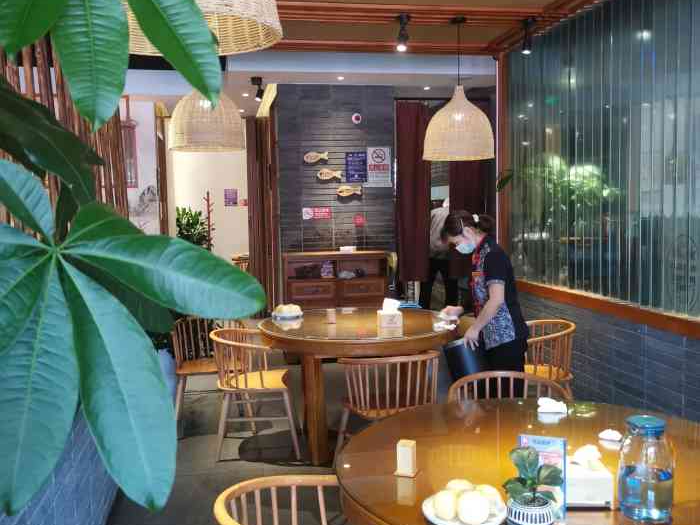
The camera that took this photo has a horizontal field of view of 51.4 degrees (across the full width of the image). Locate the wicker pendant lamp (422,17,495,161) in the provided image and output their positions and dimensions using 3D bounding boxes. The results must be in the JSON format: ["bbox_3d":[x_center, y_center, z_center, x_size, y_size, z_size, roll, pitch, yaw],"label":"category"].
[{"bbox_3d":[0.731,-1.166,4.885,0.482,0.922,0.482,-2,5,-10],"label":"wicker pendant lamp"}]

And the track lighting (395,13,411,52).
[{"bbox_3d":[0.339,-1.502,4.794,0.090,0.250,0.110,-2,4,-10],"label":"track lighting"}]

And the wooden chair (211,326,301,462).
[{"bbox_3d":[-0.569,0.767,4.391,0.530,0.725,0.540,-1,4,-3],"label":"wooden chair"}]

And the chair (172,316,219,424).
[{"bbox_3d":[-0.937,0.773,5.081,0.575,0.735,0.570,-2,4,-13],"label":"chair"}]

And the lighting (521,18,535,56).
[{"bbox_3d":[1.192,-1.512,4.891,0.090,0.250,0.100,0,5,10],"label":"lighting"}]

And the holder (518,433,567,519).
[{"bbox_3d":[0.425,0.473,1.606,0.099,0.181,0.035,0,5,16],"label":"holder"}]

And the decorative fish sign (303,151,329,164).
[{"bbox_3d":[-0.342,-1.079,7.472,0.260,0.140,0.030,-2,4,-10],"label":"decorative fish sign"}]

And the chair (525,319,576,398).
[{"bbox_3d":[1.194,0.767,4.775,0.570,0.735,0.575,-2,4,-16],"label":"chair"}]

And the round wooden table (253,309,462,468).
[{"bbox_3d":[0.043,0.771,4.790,1.330,0.755,1.330,-1,4,0],"label":"round wooden table"}]

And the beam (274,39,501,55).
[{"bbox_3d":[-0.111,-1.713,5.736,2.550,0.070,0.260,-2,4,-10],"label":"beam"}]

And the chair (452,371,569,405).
[{"bbox_3d":[0.653,0.858,2.953,0.540,0.725,0.530,0,5,7],"label":"chair"}]

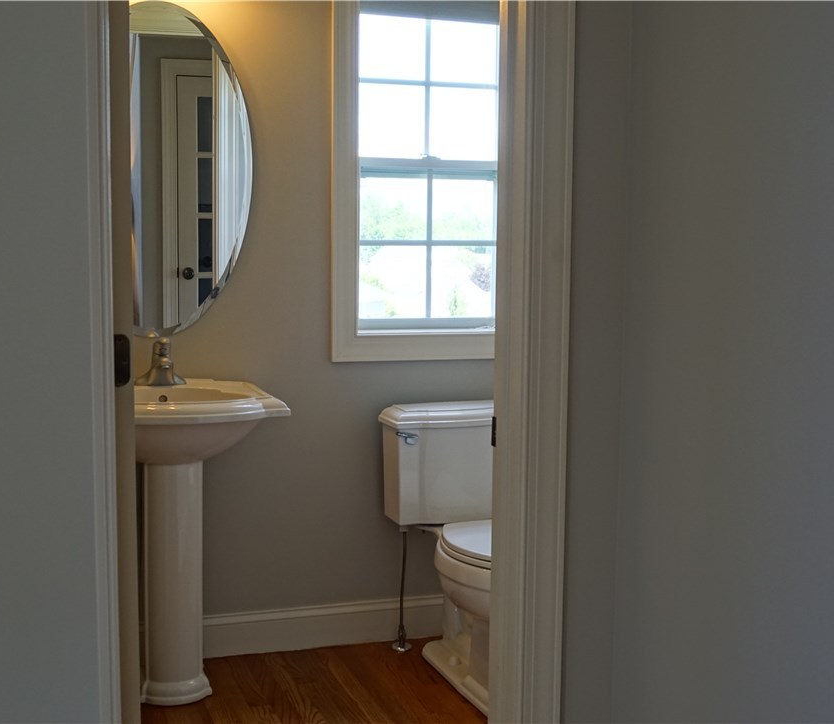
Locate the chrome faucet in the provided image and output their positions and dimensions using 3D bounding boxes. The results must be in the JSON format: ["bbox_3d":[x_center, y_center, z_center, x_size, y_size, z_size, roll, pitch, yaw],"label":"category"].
[{"bbox_3d":[-0.721,0.006,3.348,0.145,0.138,0.165,-1,6,-18],"label":"chrome faucet"}]

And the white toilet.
[{"bbox_3d":[0.223,0.548,3.449,0.487,0.765,0.745,-1,6,-18],"label":"white toilet"}]

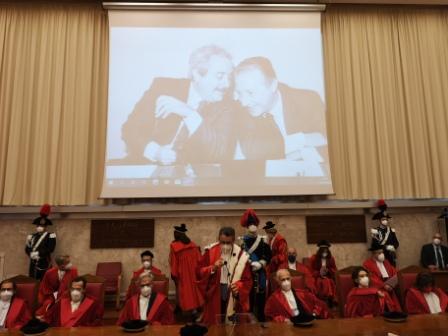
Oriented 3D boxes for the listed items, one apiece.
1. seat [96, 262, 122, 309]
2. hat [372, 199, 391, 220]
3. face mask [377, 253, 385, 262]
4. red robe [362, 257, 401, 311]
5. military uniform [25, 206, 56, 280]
[{"bbox_3d":[-2.390,2.443,7.285,0.530,0.910,0.550,-1,-9,-2],"label":"seat"},{"bbox_3d":[3.367,0.889,7.445,0.400,0.440,0.240,0,-9,-5],"label":"hat"},{"bbox_3d":[2.645,1.508,5.875,0.130,0.150,0.090,1,-10,-13],"label":"face mask"},{"bbox_3d":[2.636,1.997,5.844,0.580,0.950,0.620,1,-10,-14],"label":"red robe"},{"bbox_3d":[-3.680,1.826,7.057,0.600,2.080,0.420,-1,-9,-3],"label":"military uniform"}]

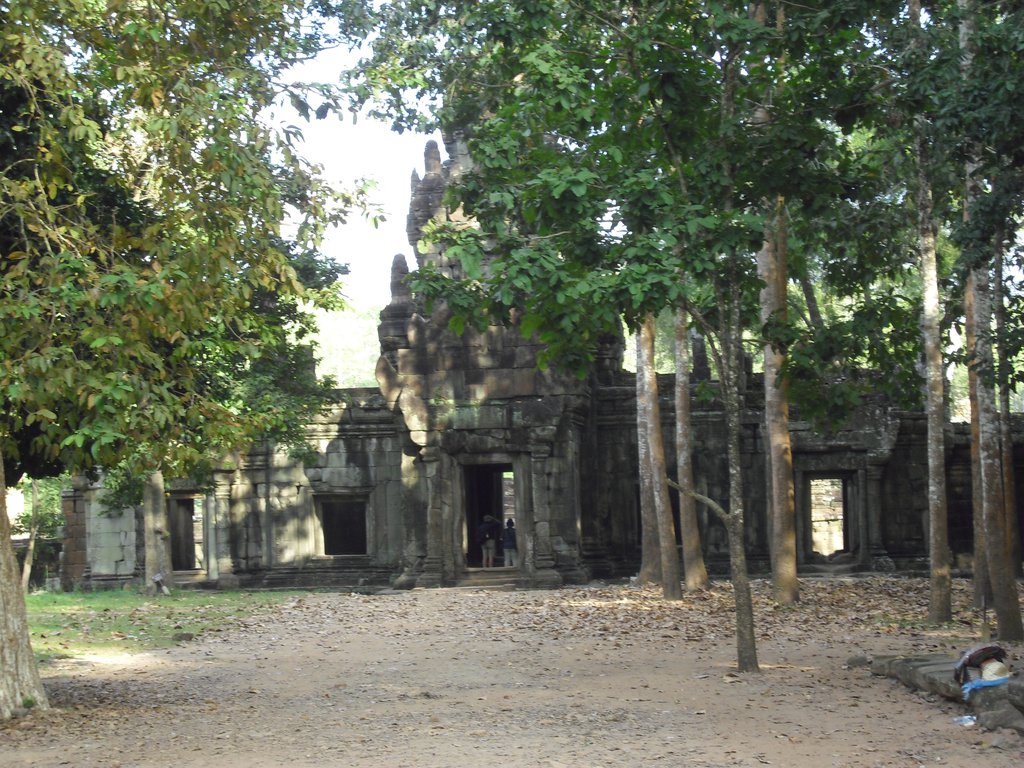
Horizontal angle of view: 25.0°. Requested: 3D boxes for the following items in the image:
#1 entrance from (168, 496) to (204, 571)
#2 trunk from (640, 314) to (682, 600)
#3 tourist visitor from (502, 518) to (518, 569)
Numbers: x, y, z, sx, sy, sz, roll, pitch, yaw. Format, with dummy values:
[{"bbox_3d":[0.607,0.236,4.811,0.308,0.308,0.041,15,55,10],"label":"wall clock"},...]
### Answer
[{"bbox_3d":[-10.439,4.795,74.000,1.150,2.350,0.600,-2,-4,6],"label":"entrance"},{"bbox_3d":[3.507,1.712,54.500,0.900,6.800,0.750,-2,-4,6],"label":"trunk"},{"bbox_3d":[-0.048,5.062,73.000,0.500,1.620,0.330,-2,-4,5],"label":"tourist visitor"}]

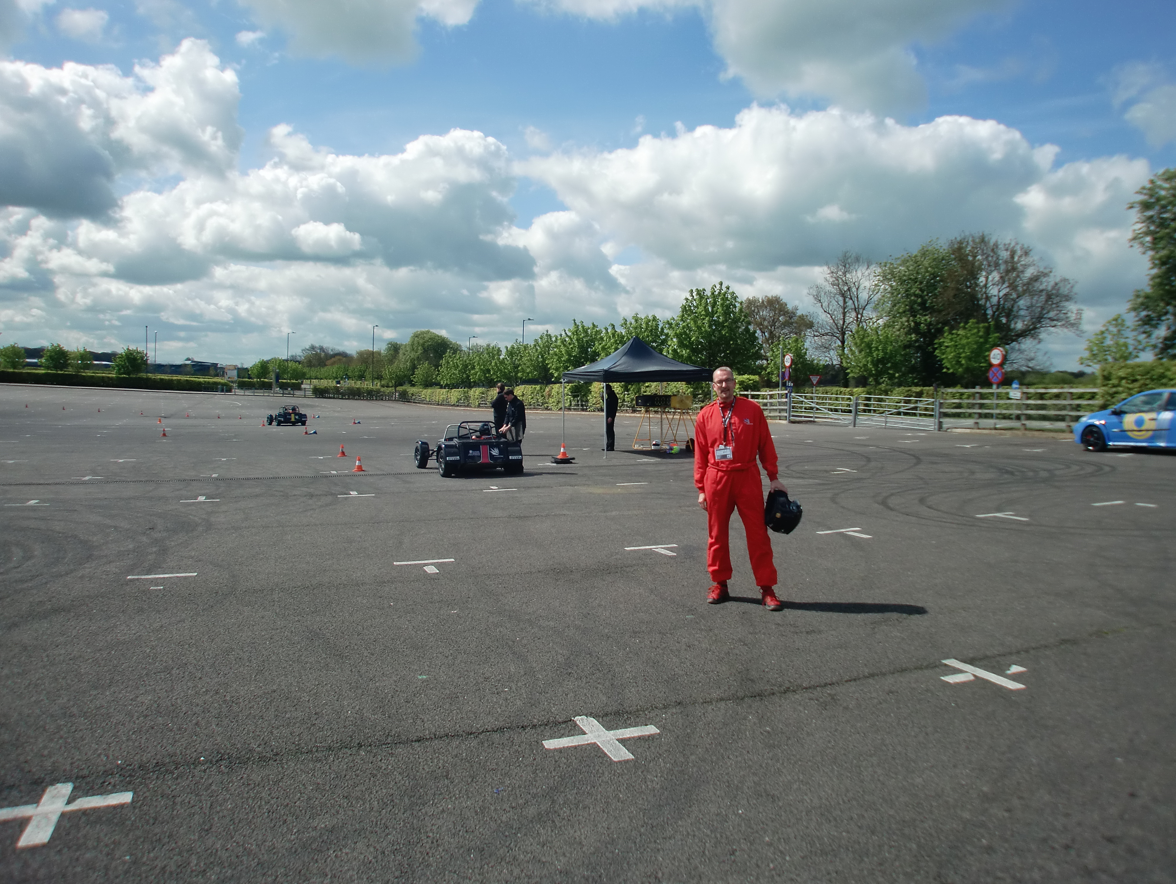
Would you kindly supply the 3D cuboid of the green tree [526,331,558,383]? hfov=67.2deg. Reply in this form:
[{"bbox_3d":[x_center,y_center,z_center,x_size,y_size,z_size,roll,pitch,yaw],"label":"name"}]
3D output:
[{"bbox_3d":[-3.607,-5.998,73.000,3.000,6.302,3.100,0,3,0],"label":"green tree"}]

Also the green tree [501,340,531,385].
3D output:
[{"bbox_3d":[-6.450,-6.163,79.000,2.800,5.834,2.900,0,3,0],"label":"green tree"}]

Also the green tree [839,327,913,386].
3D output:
[{"bbox_3d":[16.683,-4.138,51.000,4.000,5.040,4.000,0,3,0],"label":"green tree"}]

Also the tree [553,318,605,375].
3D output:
[{"bbox_3d":[-0.721,-5.767,66.000,4.000,6.796,4.000,0,3,0],"label":"tree"}]

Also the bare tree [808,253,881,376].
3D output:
[{"bbox_3d":[23.175,-10.193,80.000,7.000,13.500,7.000,0,3,0],"label":"bare tree"}]

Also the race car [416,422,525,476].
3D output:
[{"bbox_3d":[-2.532,0.043,18.418,1.580,1.080,3.200,-2,4,-22],"label":"race car"}]

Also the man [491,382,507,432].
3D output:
[{"bbox_3d":[-2.194,-0.577,22.200,0.420,1.800,0.520,3,4,41],"label":"man"}]

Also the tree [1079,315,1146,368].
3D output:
[{"bbox_3d":[23.062,-3.347,39.000,2.700,4.625,2.700,0,3,0],"label":"tree"}]

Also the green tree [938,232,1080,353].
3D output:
[{"bbox_3d":[32.359,-9.336,68.000,10.200,13.509,10.000,0,3,0],"label":"green tree"}]

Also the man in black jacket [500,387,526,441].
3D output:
[{"bbox_3d":[-1.538,-0.275,18.250,0.550,1.720,0.500,-2,4,-27],"label":"man in black jacket"}]

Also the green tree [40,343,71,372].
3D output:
[{"bbox_3d":[-73.411,-11.294,122.000,4.300,4.800,4.200,0,3,0],"label":"green tree"}]

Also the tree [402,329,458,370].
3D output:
[{"bbox_3d":[-27.650,-14.026,155.000,10.500,11.124,10.500,0,3,0],"label":"tree"}]

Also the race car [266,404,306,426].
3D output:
[{"bbox_3d":[-16.035,-1.393,47.000,1.575,1.080,3.100,-2,4,-29],"label":"race car"}]

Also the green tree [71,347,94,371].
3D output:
[{"bbox_3d":[-73.160,-11.650,128.000,3.400,4.200,3.300,0,3,0],"label":"green tree"}]

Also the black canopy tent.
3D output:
[{"bbox_3d":[1.259,-1.222,23.500,3.000,3.100,3.000,-1,4,-22],"label":"black canopy tent"}]

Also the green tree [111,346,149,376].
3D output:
[{"bbox_3d":[-54.335,-8.956,105.000,4.100,4.696,4.100,0,3,0],"label":"green tree"}]

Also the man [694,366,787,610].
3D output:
[{"bbox_3d":[1.173,0.334,6.900,0.700,1.810,0.420,1,3,12],"label":"man"}]

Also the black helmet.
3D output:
[{"bbox_3d":[1.511,0.542,6.850,0.270,0.330,0.250,18,0,-3],"label":"black helmet"}]

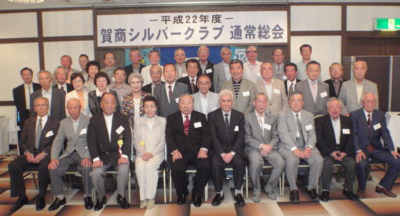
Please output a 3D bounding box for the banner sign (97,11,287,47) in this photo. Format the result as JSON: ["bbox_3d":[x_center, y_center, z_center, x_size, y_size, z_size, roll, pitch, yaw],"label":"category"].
[{"bbox_3d":[-0.147,-1.477,6.124,3.568,0.607,0.050,-1,6,0],"label":"banner sign"}]

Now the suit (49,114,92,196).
[{"bbox_3d":[-1.590,0.565,4.024,0.503,0.939,0.620,-2,6,-9],"label":"suit"}]

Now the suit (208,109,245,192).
[{"bbox_3d":[0.326,0.500,3.999,0.470,0.959,0.580,-1,6,3],"label":"suit"}]

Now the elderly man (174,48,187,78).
[{"bbox_3d":[-0.291,-0.132,5.219,0.480,1.618,0.290,-1,6,-1],"label":"elderly man"}]

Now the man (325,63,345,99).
[{"bbox_3d":[2.162,0.117,5.144,0.500,1.649,0.300,0,6,11],"label":"man"}]

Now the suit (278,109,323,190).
[{"bbox_3d":[1.272,0.507,4.141,0.519,0.971,0.620,0,6,7],"label":"suit"}]

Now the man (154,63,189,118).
[{"bbox_3d":[-0.398,0.195,4.725,0.510,1.674,0.300,0,6,6],"label":"man"}]

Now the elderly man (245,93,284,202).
[{"bbox_3d":[0.796,0.446,4.098,0.500,1.260,0.760,-1,6,3],"label":"elderly man"}]

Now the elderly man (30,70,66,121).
[{"bbox_3d":[-2.069,0.265,4.513,0.490,1.566,0.290,-3,7,-12],"label":"elderly man"}]

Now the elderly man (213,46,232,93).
[{"bbox_3d":[0.403,-0.149,5.311,0.480,1.665,0.300,-1,6,2],"label":"elderly man"}]

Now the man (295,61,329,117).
[{"bbox_3d":[1.636,0.156,4.745,0.510,1.674,0.300,0,6,10],"label":"man"}]

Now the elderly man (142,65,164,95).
[{"bbox_3d":[-0.648,0.181,4.995,0.480,1.676,0.300,-2,6,-4],"label":"elderly man"}]

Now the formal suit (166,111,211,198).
[{"bbox_3d":[-0.142,0.553,4.037,0.505,1.015,0.620,-1,6,-1],"label":"formal suit"}]

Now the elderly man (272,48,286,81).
[{"bbox_3d":[1.426,-0.211,5.759,0.480,1.660,0.300,0,6,8],"label":"elderly man"}]

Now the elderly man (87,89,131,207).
[{"bbox_3d":[-1.084,0.473,3.999,0.540,1.300,0.800,-2,6,-10],"label":"elderly man"}]

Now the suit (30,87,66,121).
[{"bbox_3d":[-2.119,0.380,4.616,0.490,1.357,0.300,-2,6,-10],"label":"suit"}]

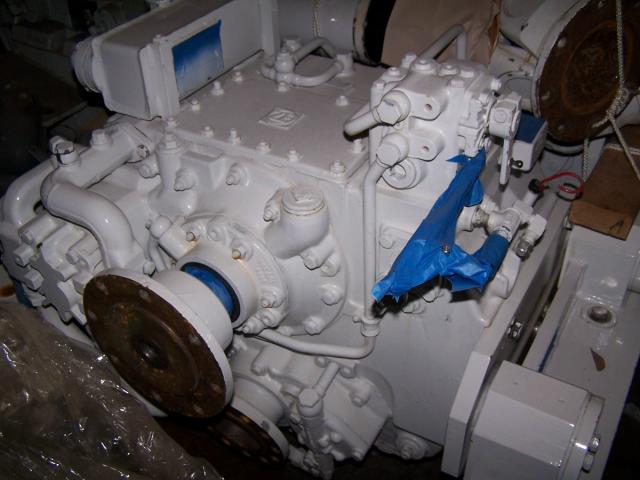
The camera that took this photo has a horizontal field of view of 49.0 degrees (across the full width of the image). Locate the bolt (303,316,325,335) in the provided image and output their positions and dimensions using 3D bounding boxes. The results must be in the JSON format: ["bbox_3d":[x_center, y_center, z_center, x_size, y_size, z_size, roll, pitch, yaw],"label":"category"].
[{"bbox_3d":[-0.011,0.142,1.167,0.030,0.030,0.018,19,43,26],"label":"bolt"}]

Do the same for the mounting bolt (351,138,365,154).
[{"bbox_3d":[0.055,-0.138,1.039,0.020,0.016,0.020,19,43,26],"label":"mounting bolt"}]

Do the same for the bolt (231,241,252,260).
[{"bbox_3d":[-0.117,0.016,1.048,0.027,0.027,0.024,19,43,26],"label":"bolt"}]

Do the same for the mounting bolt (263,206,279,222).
[{"bbox_3d":[-0.080,-0.042,1.145,0.021,0.021,0.020,18,42,25],"label":"mounting bolt"}]

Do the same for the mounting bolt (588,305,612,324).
[{"bbox_3d":[0.499,0.133,1.250,0.041,0.015,0.040,18,42,25],"label":"mounting bolt"}]

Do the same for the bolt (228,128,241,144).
[{"bbox_3d":[-0.143,-0.173,1.180,0.019,0.019,0.019,18,42,25],"label":"bolt"}]

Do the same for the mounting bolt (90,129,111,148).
[{"bbox_3d":[-0.358,-0.165,1.145,0.027,0.020,0.027,19,43,26],"label":"mounting bolt"}]

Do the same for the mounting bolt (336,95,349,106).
[{"bbox_3d":[0.037,-0.230,1.161,0.020,0.014,0.020,19,43,26],"label":"mounting bolt"}]

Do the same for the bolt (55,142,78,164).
[{"bbox_3d":[-0.440,-0.151,1.220,0.034,0.029,0.033,18,42,25],"label":"bolt"}]

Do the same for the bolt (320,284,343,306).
[{"bbox_3d":[0.019,0.093,1.180,0.030,0.030,0.018,18,42,25],"label":"bolt"}]

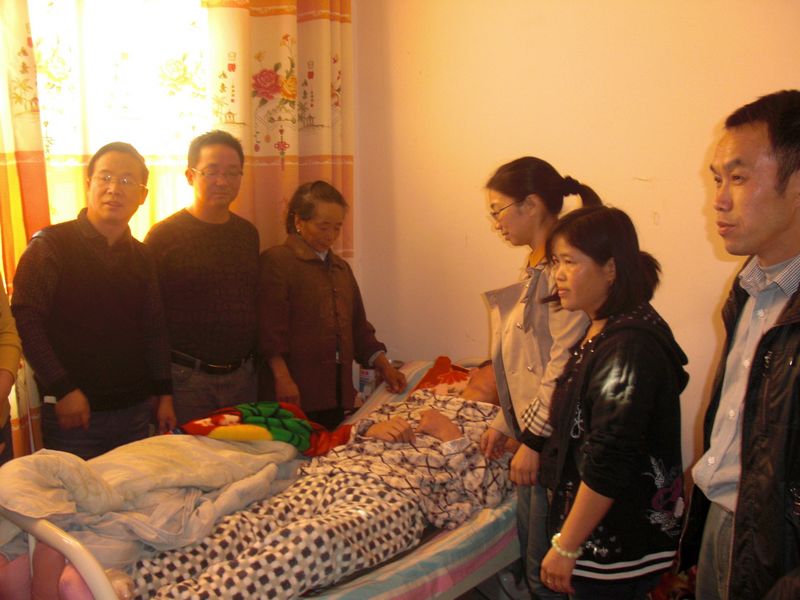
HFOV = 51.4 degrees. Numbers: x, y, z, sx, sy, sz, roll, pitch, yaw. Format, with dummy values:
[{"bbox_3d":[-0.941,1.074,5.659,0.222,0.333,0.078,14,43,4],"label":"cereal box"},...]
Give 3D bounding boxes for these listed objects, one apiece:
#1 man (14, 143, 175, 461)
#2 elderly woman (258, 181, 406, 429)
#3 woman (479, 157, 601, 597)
[{"bbox_3d":[-0.953,0.338,2.659,0.500,1.665,0.310,-6,10,-36],"label":"man"},{"bbox_3d":[-0.245,0.349,3.005,0.390,1.540,0.500,8,12,43],"label":"elderly woman"},{"bbox_3d":[0.372,0.429,2.238,0.350,1.610,0.460,-2,9,-16],"label":"woman"}]

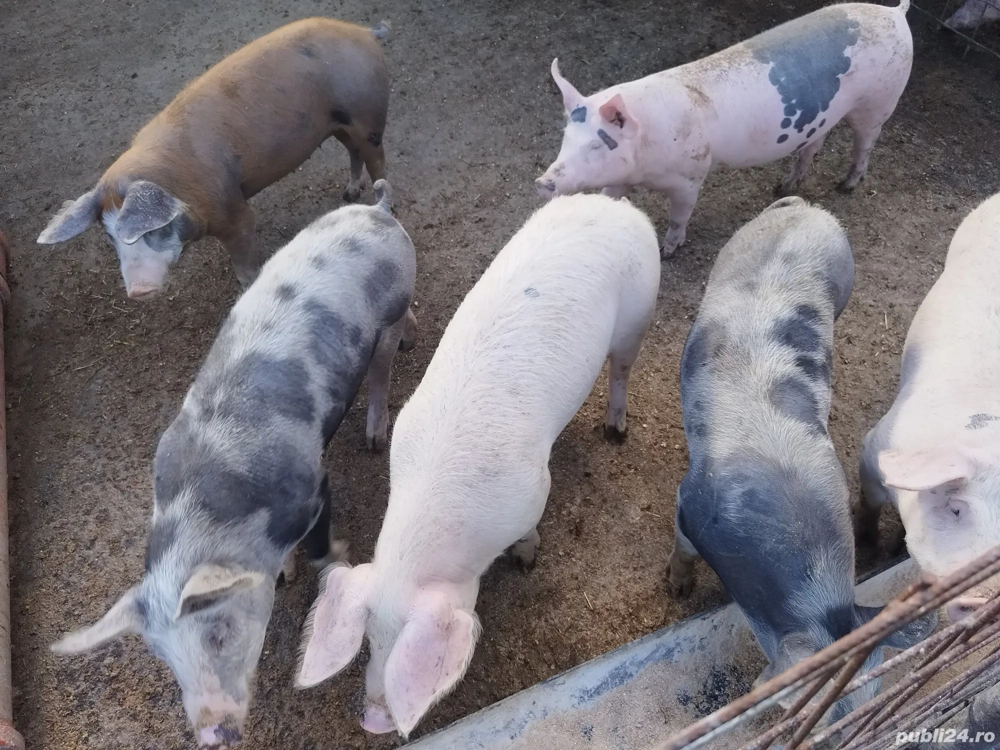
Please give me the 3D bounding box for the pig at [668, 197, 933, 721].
[{"bbox_3d":[0.578,0.112,1.470,0.371,0.608,1.072,6,44,8],"label":"pig"}]

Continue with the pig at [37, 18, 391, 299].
[{"bbox_3d":[-0.710,-0.601,2.236,0.376,0.644,1.148,27,50,27],"label":"pig"}]

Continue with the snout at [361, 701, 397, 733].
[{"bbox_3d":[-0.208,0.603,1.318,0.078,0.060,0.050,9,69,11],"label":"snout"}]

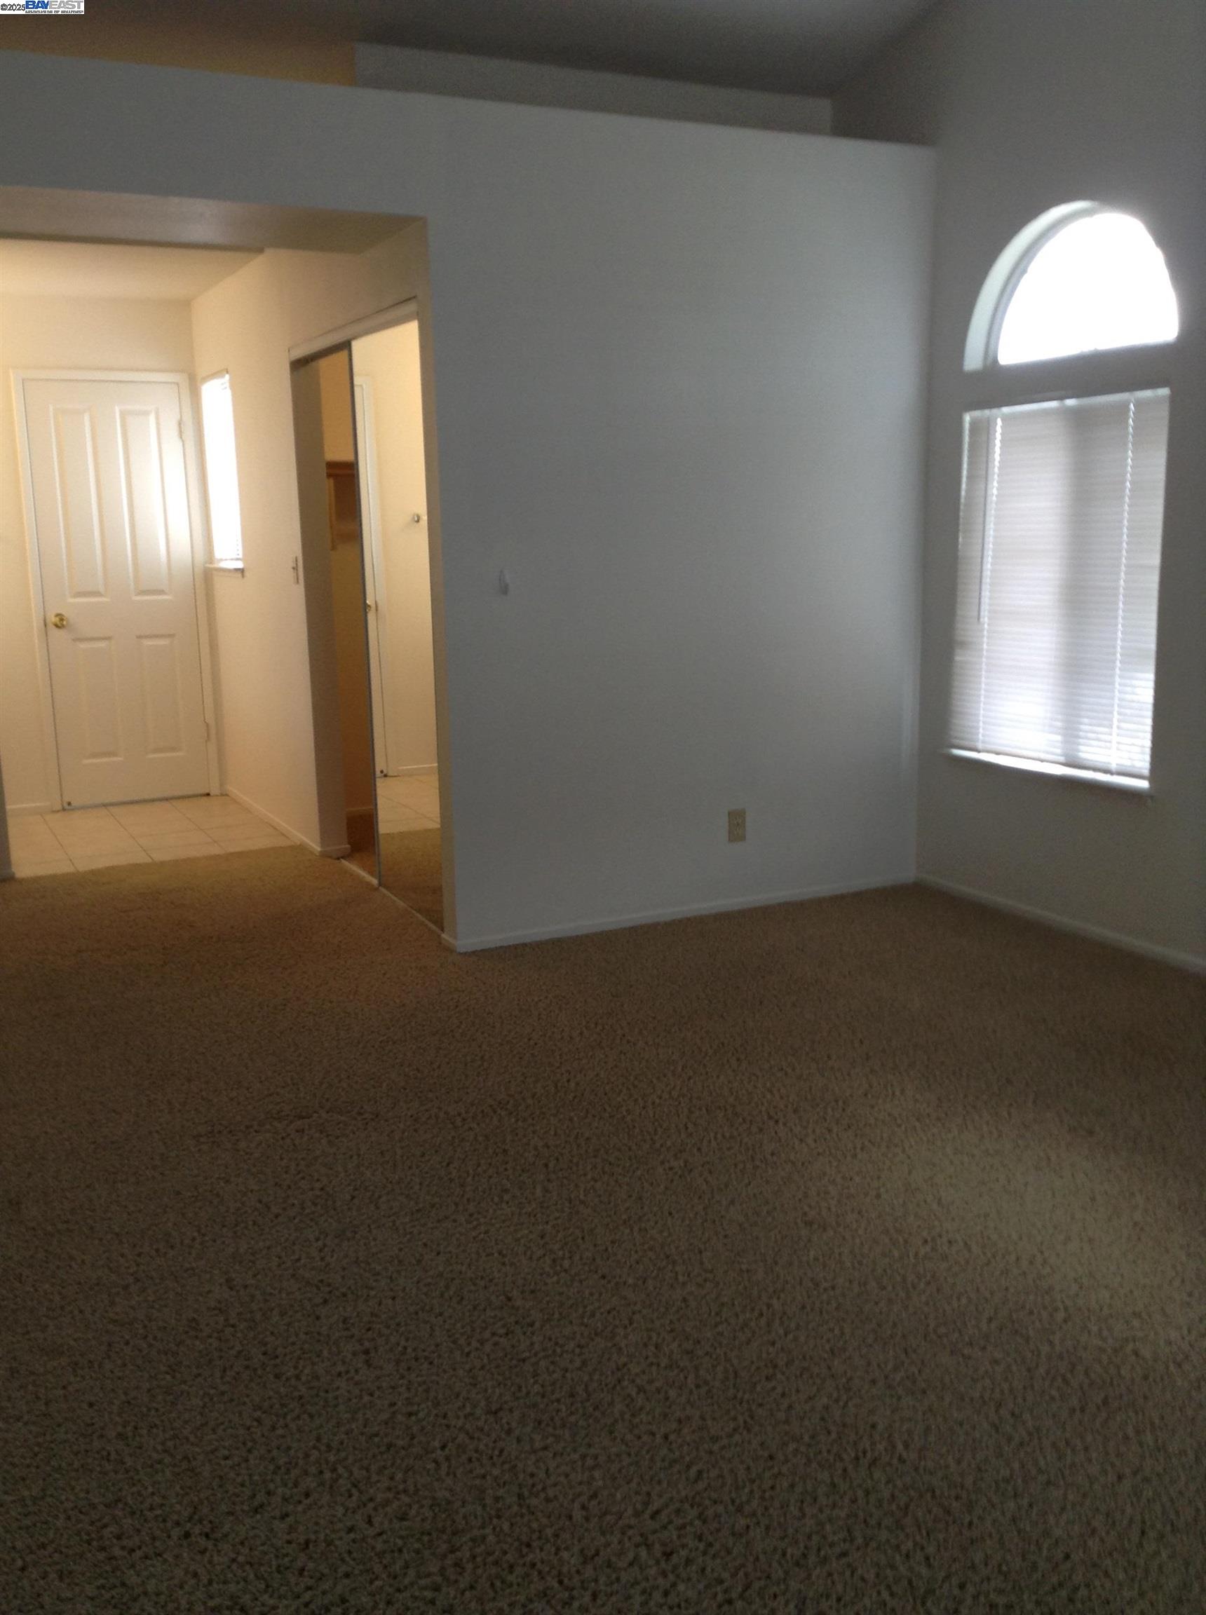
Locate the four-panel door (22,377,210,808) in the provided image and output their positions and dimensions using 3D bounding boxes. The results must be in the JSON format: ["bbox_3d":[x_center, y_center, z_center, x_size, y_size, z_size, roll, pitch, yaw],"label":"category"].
[{"bbox_3d":[-2.363,-1.033,7.535,0.720,2.040,0.050,-6,12,-25],"label":"four-panel door"}]

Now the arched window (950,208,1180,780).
[{"bbox_3d":[1.463,-0.983,4.841,0.120,1.720,0.920,-6,12,-25],"label":"arched window"}]

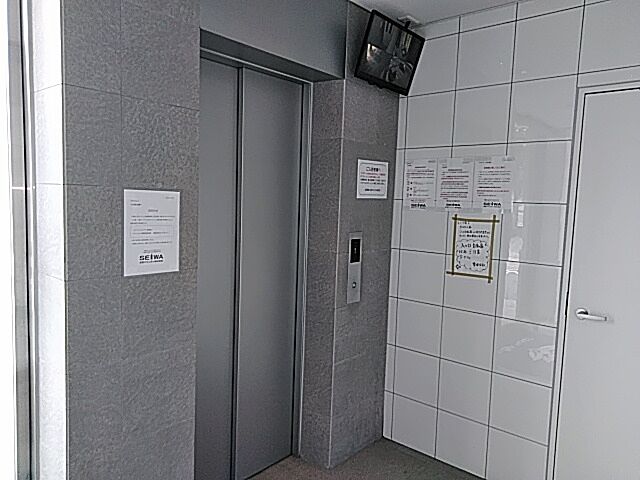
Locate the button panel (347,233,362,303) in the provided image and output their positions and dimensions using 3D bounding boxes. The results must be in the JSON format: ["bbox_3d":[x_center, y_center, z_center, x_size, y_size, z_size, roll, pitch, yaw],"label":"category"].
[{"bbox_3d":[0.192,0.154,2.742,0.018,0.388,0.112,6,7,42],"label":"button panel"}]

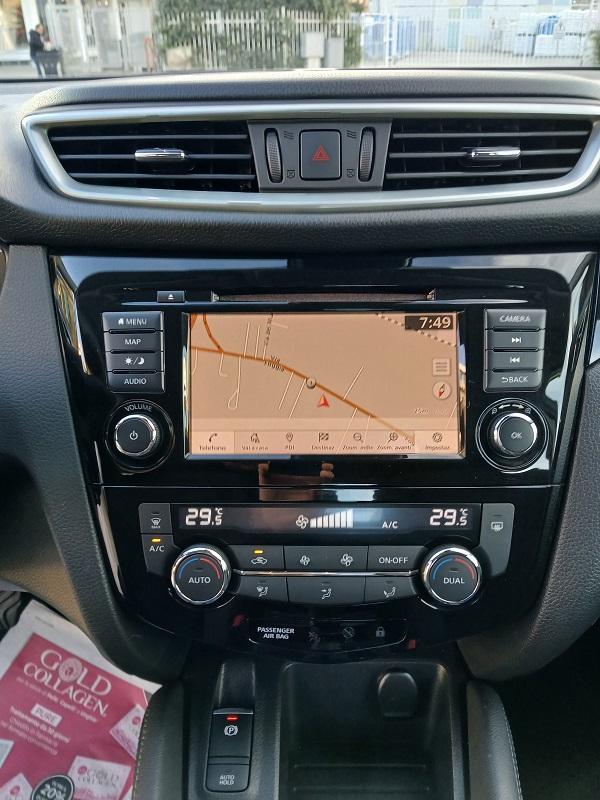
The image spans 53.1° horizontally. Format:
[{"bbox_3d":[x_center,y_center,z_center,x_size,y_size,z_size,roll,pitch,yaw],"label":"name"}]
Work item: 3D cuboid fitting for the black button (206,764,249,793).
[{"bbox_3d":[-0.039,0.209,0.331,0.023,0.006,0.013,1,61,1],"label":"black button"}]

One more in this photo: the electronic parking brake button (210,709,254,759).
[{"bbox_3d":[-0.039,0.191,0.343,0.023,0.008,0.024,1,61,1],"label":"electronic parking brake button"}]

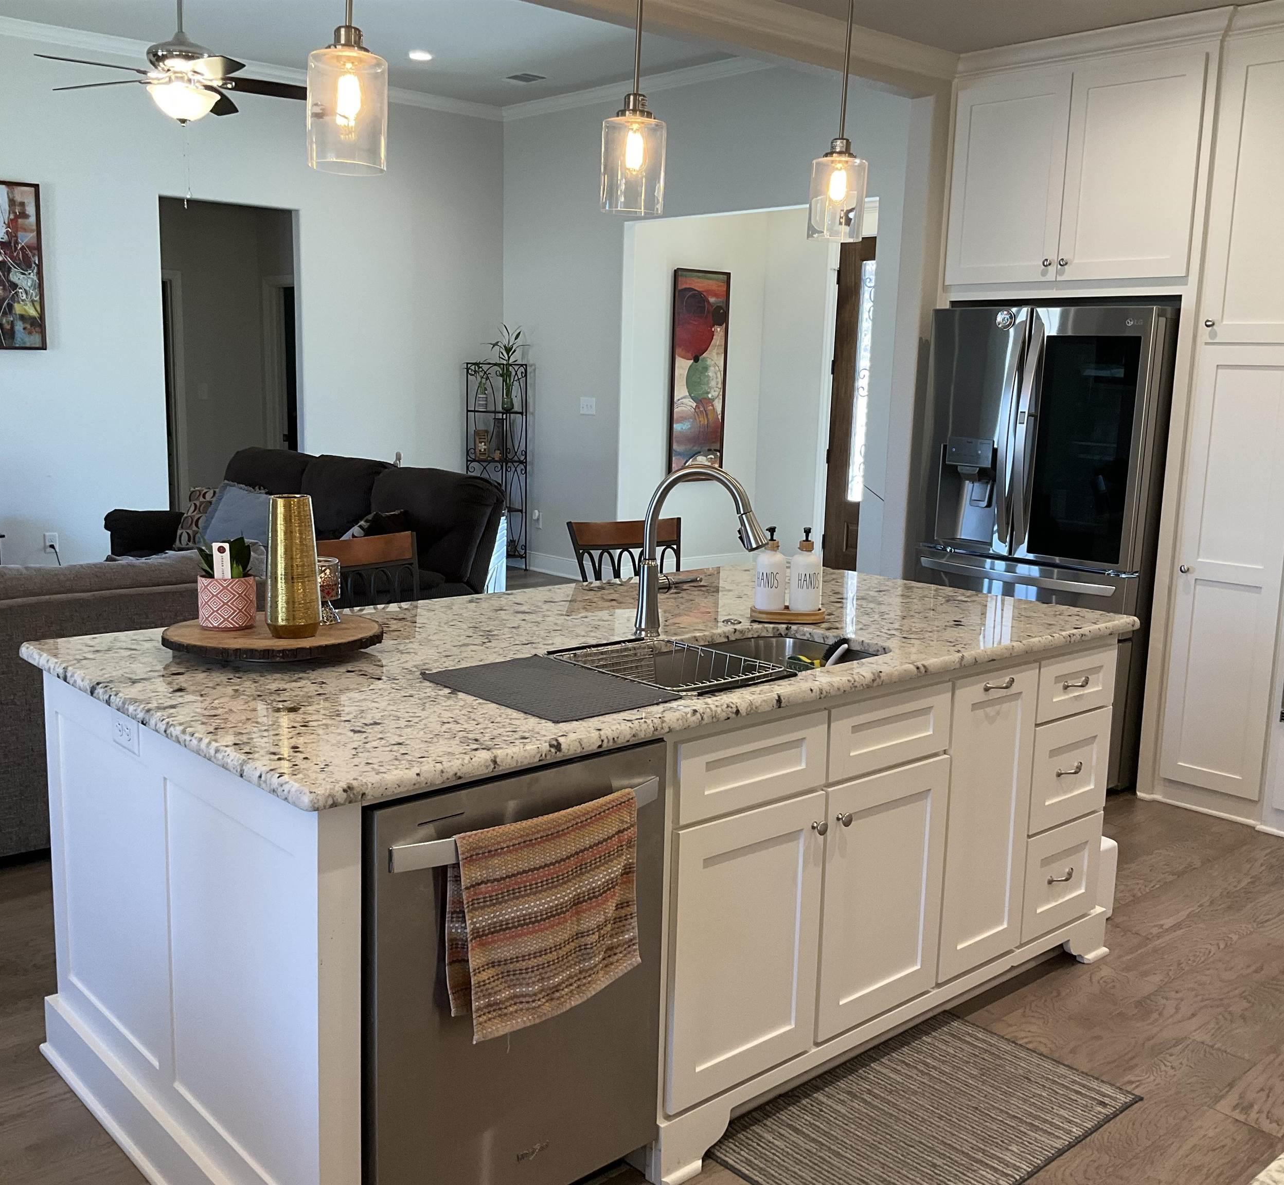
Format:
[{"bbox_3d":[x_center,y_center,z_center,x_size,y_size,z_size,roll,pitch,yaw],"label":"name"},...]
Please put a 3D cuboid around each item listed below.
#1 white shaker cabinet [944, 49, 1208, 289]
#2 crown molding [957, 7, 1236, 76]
[{"bbox_3d":[1.792,-1.569,5.119,0.600,0.760,1.010,-7,13,-42],"label":"white shaker cabinet"},{"bbox_3d":[1.590,-1.968,4.789,0.085,0.085,1.110,-7,13,-42],"label":"crown molding"}]

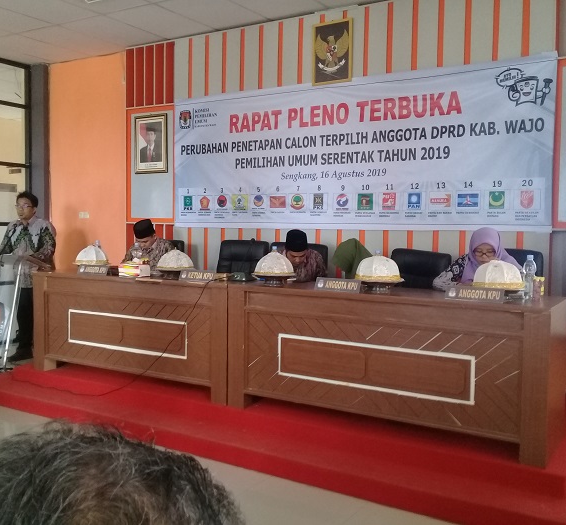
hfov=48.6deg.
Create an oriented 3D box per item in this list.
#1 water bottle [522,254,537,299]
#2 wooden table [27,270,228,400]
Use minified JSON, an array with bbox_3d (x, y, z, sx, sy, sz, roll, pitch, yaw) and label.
[{"bbox_3d":[1.334,0.080,3.389,0.067,0.240,0.067,3,4,31],"label":"water bottle"},{"bbox_3d":[-1.035,0.489,4.775,1.925,0.784,0.569,3,4,31],"label":"wooden table"}]

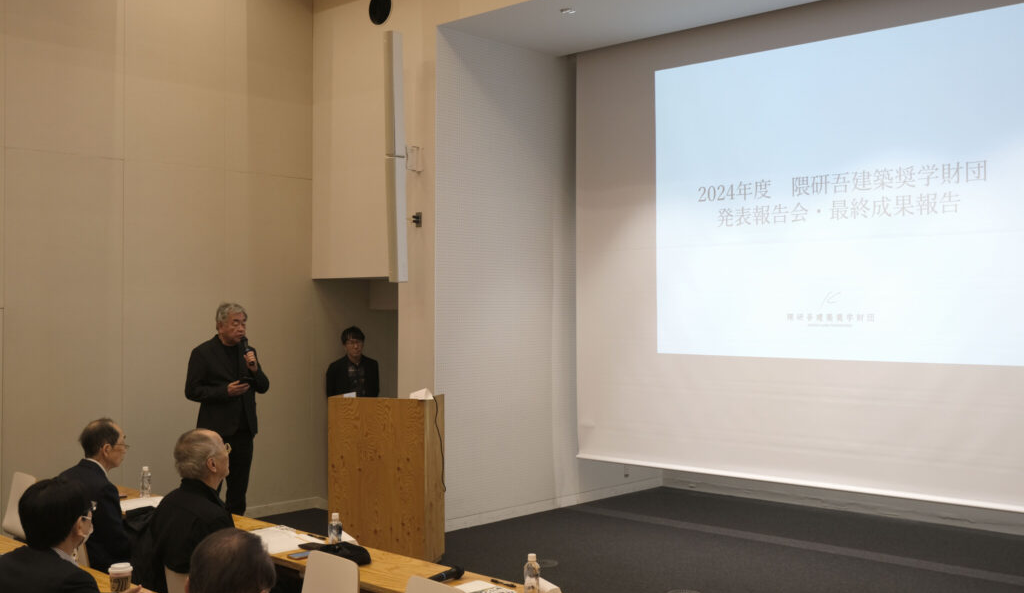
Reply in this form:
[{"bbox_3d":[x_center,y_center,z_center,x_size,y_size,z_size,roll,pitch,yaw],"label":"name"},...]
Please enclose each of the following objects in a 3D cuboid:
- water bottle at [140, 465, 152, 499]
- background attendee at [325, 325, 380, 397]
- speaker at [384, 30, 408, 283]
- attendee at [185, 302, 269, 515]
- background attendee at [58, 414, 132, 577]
[{"bbox_3d":[-2.075,1.052,5.976,0.059,0.176,0.059,-1,-1,43],"label":"water bottle"},{"bbox_3d":[-1.284,1.061,8.490,0.480,1.640,0.280,0,-1,-16],"label":"background attendee"},{"bbox_3d":[-0.909,-1.094,8.297,0.105,1.970,0.135,-1,1,33],"label":"speaker"},{"bbox_3d":[-1.878,0.943,6.940,0.420,1.820,0.560,-1,-1,40],"label":"attendee"},{"bbox_3d":[-1.827,1.201,4.900,0.740,1.270,0.500,1,-1,-41],"label":"background attendee"}]

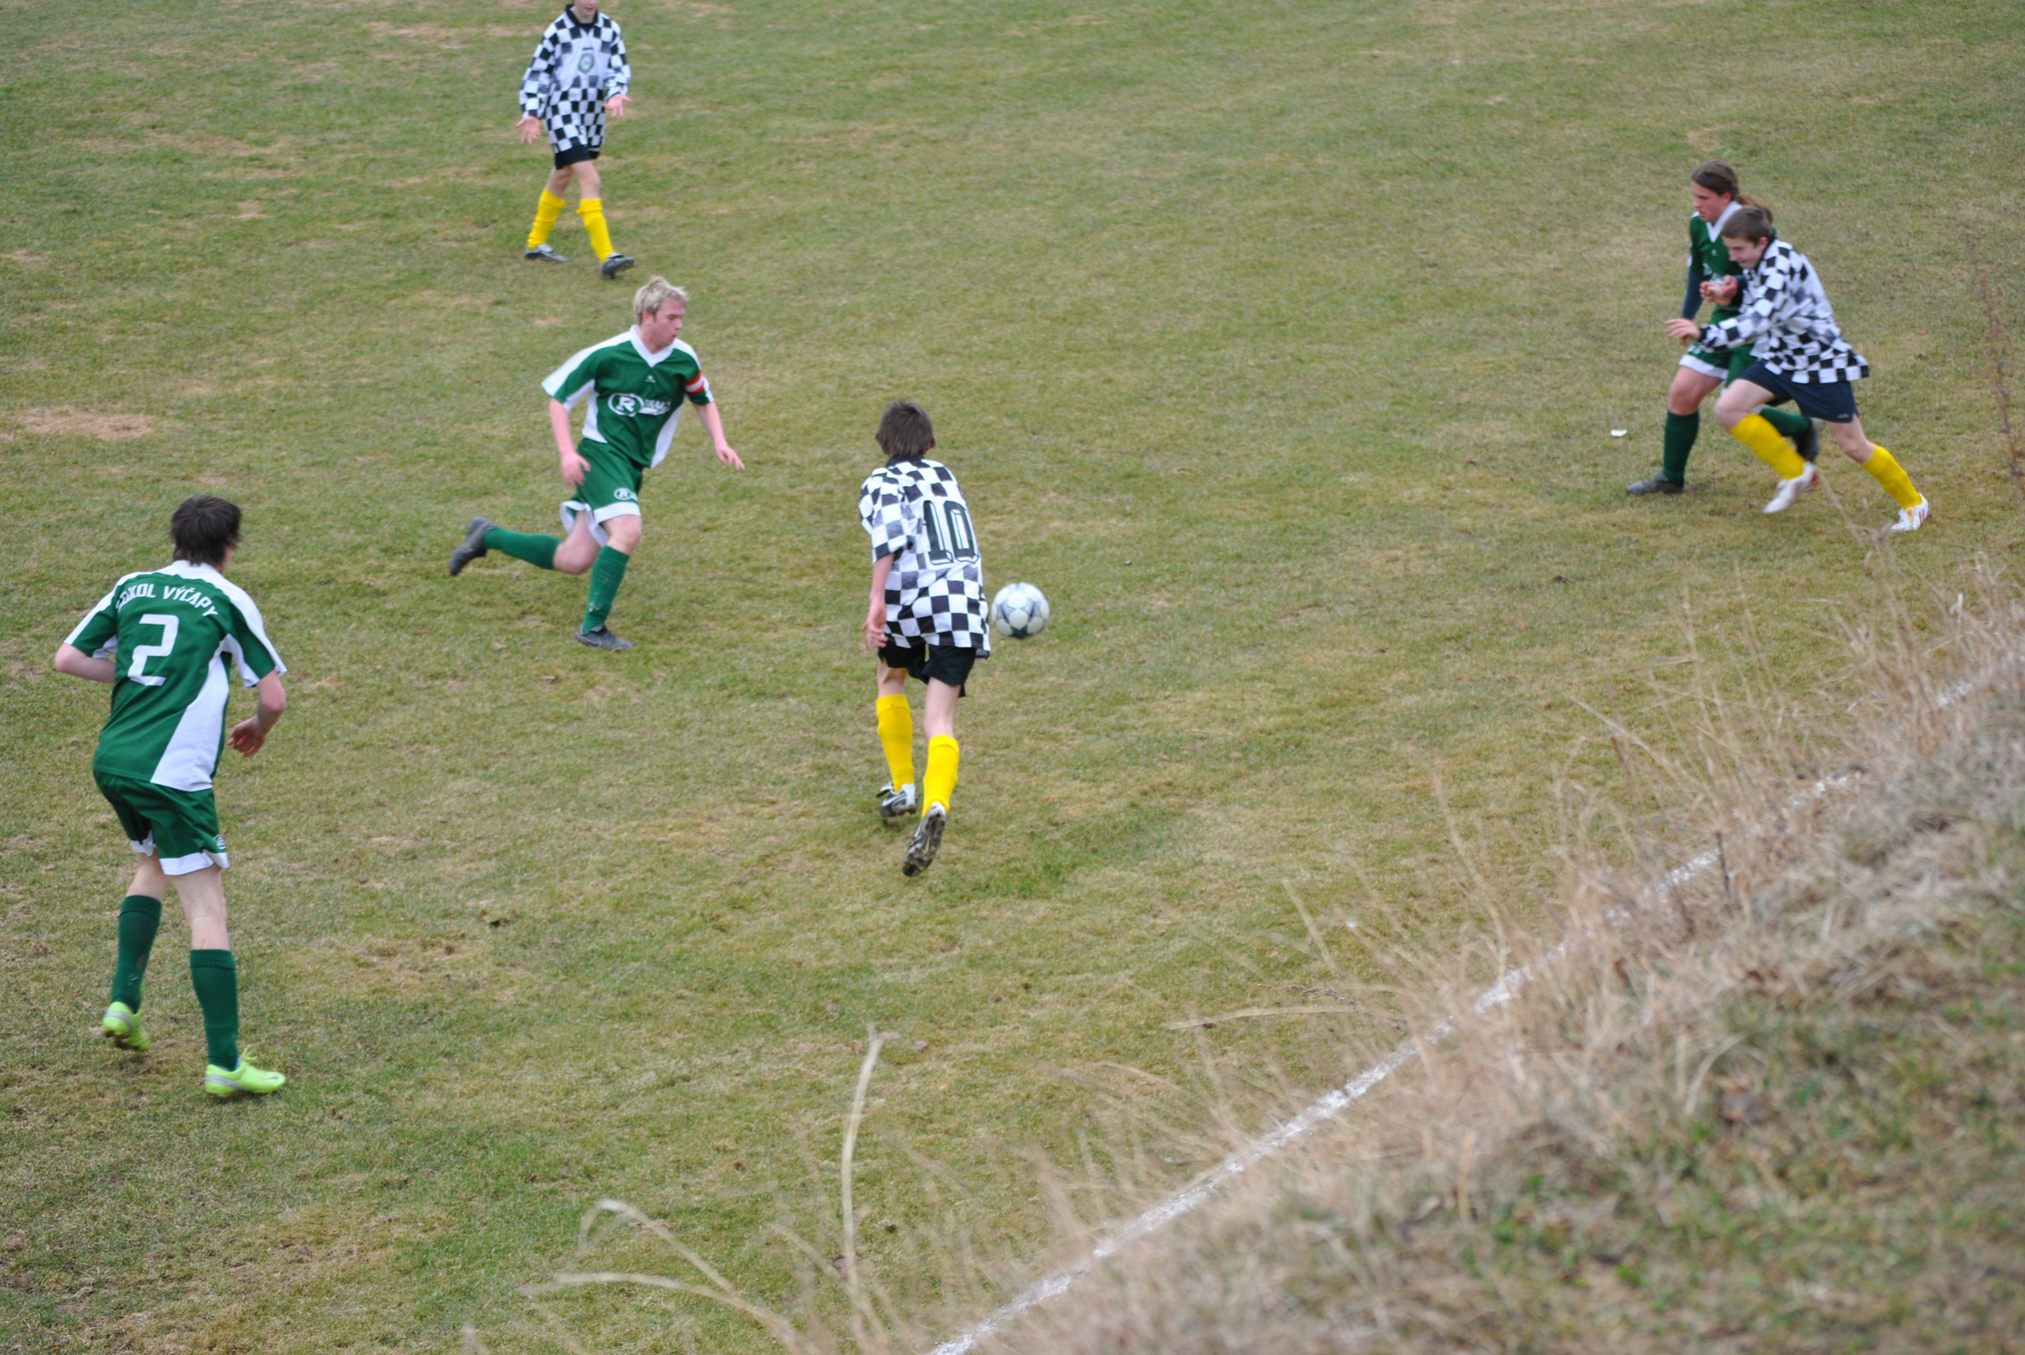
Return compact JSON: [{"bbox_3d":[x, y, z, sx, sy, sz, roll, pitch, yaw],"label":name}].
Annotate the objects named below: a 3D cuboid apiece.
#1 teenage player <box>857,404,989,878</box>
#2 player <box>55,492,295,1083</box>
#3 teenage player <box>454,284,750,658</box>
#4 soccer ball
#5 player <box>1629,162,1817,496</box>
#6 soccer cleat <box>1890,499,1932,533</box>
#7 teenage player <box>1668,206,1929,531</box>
[{"bbox_3d":[-0.287,-0.141,18.572,0.460,1.460,0.820,-3,13,-15],"label":"teenage player"},{"bbox_3d":[-2.406,0.302,15.951,0.620,1.720,0.600,10,16,37],"label":"player"},{"bbox_3d":[-1.641,-0.921,22.026,1.050,1.500,0.820,11,16,41],"label":"teenage player"},{"bbox_3d":[0.032,-0.255,21.400,0.220,0.220,0.220,0,12,0],"label":"soccer ball"},{"bbox_3d":[3.216,-1.609,25.155,0.920,1.500,0.600,-10,16,-37],"label":"player"},{"bbox_3d":[3.889,-0.695,24.150,0.095,0.115,0.260,11,28,41],"label":"soccer cleat"},{"bbox_3d":[3.384,-1.307,23.967,1.100,1.420,0.580,-6,14,-26],"label":"teenage player"}]

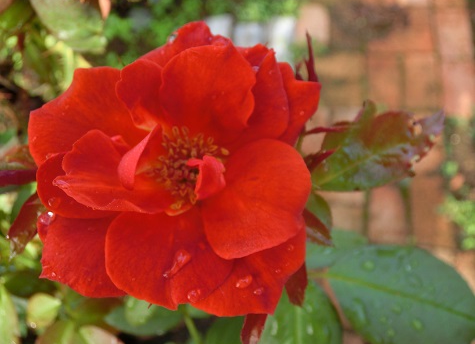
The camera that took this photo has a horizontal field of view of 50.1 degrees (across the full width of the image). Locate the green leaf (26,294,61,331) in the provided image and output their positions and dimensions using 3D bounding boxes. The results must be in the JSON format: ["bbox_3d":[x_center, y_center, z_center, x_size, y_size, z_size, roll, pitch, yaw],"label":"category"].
[{"bbox_3d":[-0.068,0.049,0.177,0.013,0.007,0.012,-11,60,-1],"label":"green leaf"}]

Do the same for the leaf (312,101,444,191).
[{"bbox_3d":[0.043,-0.008,0.157,0.047,0.011,0.025,-30,75,-9],"label":"leaf"}]

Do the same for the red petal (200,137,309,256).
[{"bbox_3d":[0.006,0.008,0.152,0.031,0.014,0.035,0,81,15],"label":"red petal"}]

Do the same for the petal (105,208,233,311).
[{"bbox_3d":[-0.021,0.026,0.156,0.038,0.012,0.031,0,78,0],"label":"petal"}]

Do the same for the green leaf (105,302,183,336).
[{"bbox_3d":[-0.034,0.052,0.182,0.029,0.007,0.017,-6,60,2],"label":"green leaf"}]

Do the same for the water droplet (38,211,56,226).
[{"bbox_3d":[-0.060,0.015,0.161,0.005,0.004,0.005,-3,53,5],"label":"water droplet"}]

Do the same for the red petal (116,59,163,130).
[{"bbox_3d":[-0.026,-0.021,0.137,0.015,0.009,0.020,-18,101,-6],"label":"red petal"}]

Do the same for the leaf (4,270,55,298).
[{"bbox_3d":[-0.082,0.045,0.205,0.020,0.008,0.012,0,66,0],"label":"leaf"}]

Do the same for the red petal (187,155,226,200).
[{"bbox_3d":[-0.008,0.001,0.133,0.010,0.007,0.012,0,84,0],"label":"red petal"}]

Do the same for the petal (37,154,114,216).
[{"bbox_3d":[-0.048,0.004,0.160,0.027,0.011,0.021,0,90,-9],"label":"petal"}]

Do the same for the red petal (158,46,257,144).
[{"bbox_3d":[-0.009,-0.024,0.156,0.027,0.030,0.013,0,20,0],"label":"red petal"}]

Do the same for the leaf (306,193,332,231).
[{"bbox_3d":[0.028,0.014,0.180,0.010,0.006,0.014,0,78,-6],"label":"leaf"}]

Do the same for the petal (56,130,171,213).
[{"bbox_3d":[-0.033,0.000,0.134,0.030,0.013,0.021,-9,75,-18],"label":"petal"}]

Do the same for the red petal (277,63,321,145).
[{"bbox_3d":[0.018,-0.022,0.164,0.018,0.010,0.026,0,102,12],"label":"red petal"}]

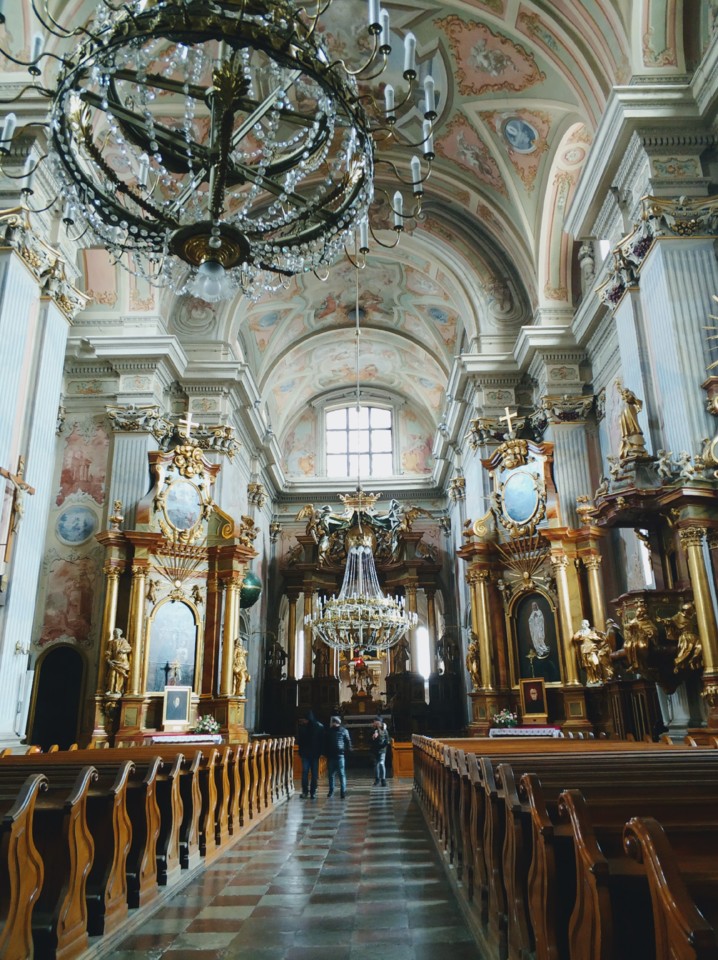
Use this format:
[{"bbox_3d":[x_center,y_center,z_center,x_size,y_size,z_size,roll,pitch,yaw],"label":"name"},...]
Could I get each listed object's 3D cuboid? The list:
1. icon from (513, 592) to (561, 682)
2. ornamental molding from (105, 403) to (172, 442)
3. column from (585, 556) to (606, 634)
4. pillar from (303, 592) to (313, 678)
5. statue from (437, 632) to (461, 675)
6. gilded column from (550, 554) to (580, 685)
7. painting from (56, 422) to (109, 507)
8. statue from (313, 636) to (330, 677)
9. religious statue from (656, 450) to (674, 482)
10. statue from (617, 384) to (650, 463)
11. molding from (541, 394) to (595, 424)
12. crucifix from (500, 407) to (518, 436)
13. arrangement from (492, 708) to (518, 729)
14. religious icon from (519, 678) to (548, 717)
[{"bbox_3d":[5.164,4.531,21.519,1.320,2.548,0.120,-17,-24,40],"label":"icon"},{"bbox_3d":[-7.442,-1.845,25.354,1.714,0.830,1.575,-1,-18,1],"label":"ornamental molding"},{"bbox_3d":[7.168,4.072,22.034,0.500,3.850,0.500,-16,-23,38],"label":"column"},{"bbox_3d":[-2.424,7.212,35.213,0.480,4.129,0.480,-1,-18,1],"label":"pillar"},{"bbox_3d":[4.174,8.062,34.791,1.050,1.864,0.750,-4,-18,9],"label":"statue"},{"bbox_3d":[5.951,3.983,21.472,0.520,3.699,0.520,-1,-18,1],"label":"gilded column"},{"bbox_3d":[-9.008,-0.527,24.288,1.420,2.834,0.080,-1,-18,1],"label":"painting"},{"bbox_3d":[-1.780,8.369,35.491,0.800,1.950,0.650,-1,-18,0],"label":"statue"},{"bbox_3d":[5.587,-0.264,13.635,0.300,0.598,0.260,-7,-19,18],"label":"religious statue"},{"bbox_3d":[5.777,-1.293,16.030,0.550,1.820,0.560,12,-22,-34],"label":"statue"},{"bbox_3d":[7.048,-2.379,25.319,1.780,0.950,0.550,-1,-18,0],"label":"molding"},{"bbox_3d":[4.935,-1.921,24.529,0.110,0.954,0.620,16,-24,-41],"label":"crucifix"},{"bbox_3d":[4.112,6.694,20.993,0.620,0.550,0.500,-17,-24,40],"label":"arrangement"},{"bbox_3d":[4.835,6.026,20.725,0.760,1.011,0.080,-17,-24,40],"label":"religious icon"}]

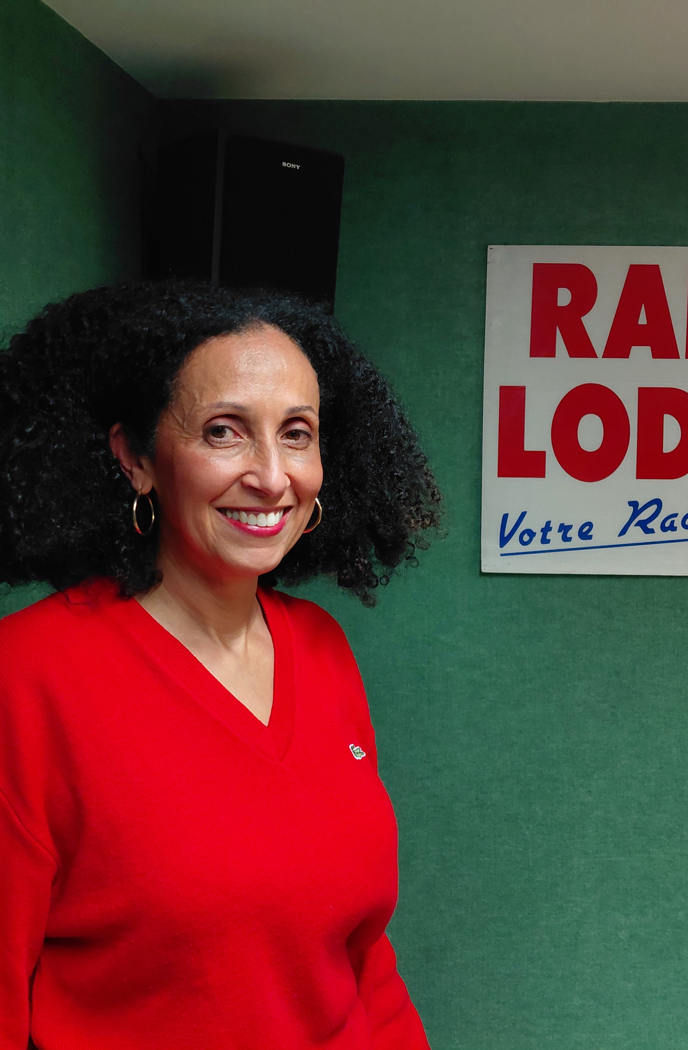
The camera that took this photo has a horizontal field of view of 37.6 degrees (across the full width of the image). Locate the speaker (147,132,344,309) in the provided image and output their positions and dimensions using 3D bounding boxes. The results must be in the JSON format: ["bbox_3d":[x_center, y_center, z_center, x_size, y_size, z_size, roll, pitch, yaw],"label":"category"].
[{"bbox_3d":[-0.157,-0.427,1.627,0.220,0.335,0.227,-3,12,-34],"label":"speaker"}]

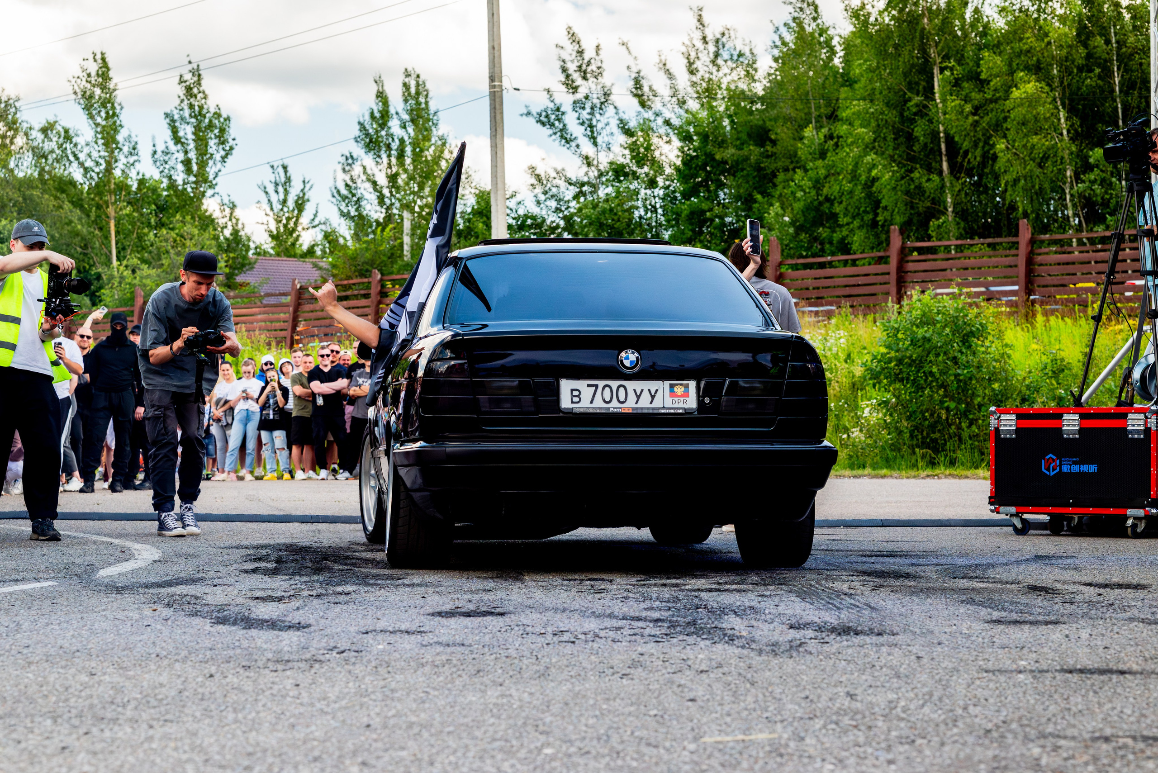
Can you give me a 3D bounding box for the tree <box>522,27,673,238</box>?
[{"bbox_3d":[0.424,-4.470,61.000,3.400,7.200,3.200,0,-1,0],"label":"tree"}]

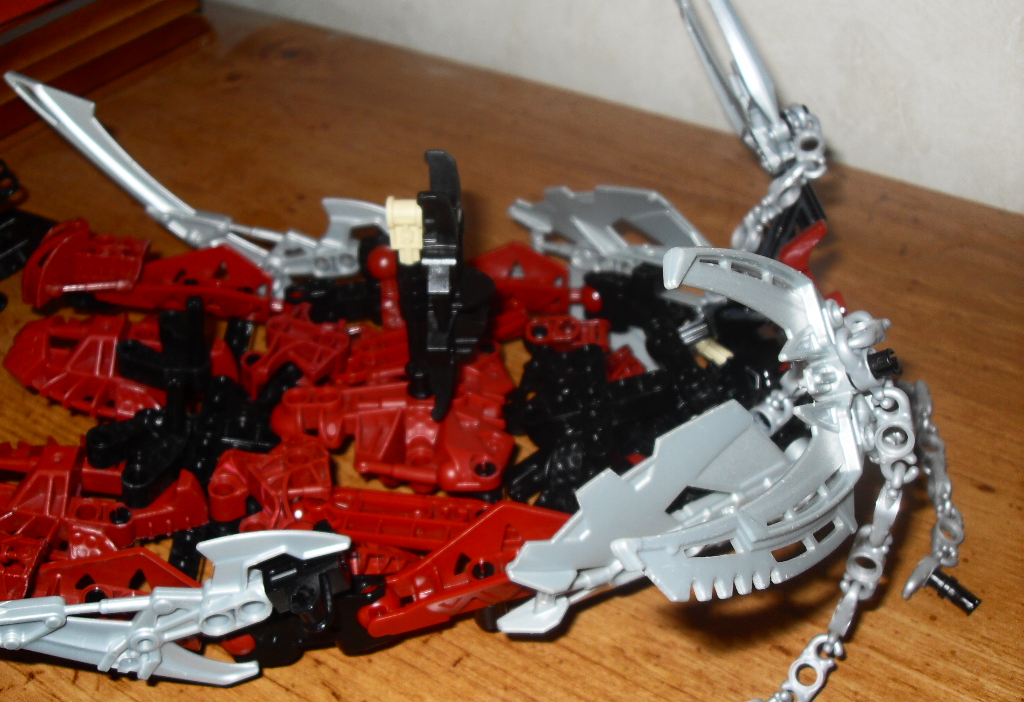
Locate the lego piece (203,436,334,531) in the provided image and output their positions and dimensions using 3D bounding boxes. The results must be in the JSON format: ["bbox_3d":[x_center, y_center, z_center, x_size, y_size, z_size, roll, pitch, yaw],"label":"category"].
[{"bbox_3d":[-0.061,0.033,0.276,0.030,0.013,0.021,-5,40,-2],"label":"lego piece"}]

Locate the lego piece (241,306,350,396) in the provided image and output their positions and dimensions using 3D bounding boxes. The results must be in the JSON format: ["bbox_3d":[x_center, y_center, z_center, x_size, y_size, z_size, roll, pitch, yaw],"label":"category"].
[{"bbox_3d":[-0.062,0.000,0.314,0.030,0.013,0.023,-10,41,-7],"label":"lego piece"}]

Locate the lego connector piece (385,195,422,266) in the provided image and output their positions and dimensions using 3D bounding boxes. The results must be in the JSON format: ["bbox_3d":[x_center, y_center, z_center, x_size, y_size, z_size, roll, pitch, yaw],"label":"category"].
[{"bbox_3d":[-0.024,-0.027,0.247,0.008,0.015,0.008,0,40,0],"label":"lego connector piece"}]

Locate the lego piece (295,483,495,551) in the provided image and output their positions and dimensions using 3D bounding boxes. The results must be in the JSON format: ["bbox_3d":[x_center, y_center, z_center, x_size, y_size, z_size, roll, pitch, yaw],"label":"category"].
[{"bbox_3d":[-0.028,0.040,0.267,0.048,0.010,0.017,1,41,5],"label":"lego piece"}]

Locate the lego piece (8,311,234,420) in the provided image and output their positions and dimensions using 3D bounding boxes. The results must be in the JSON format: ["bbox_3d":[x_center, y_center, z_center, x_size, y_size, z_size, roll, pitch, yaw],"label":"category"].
[{"bbox_3d":[-0.112,0.004,0.317,0.062,0.015,0.031,3,41,7],"label":"lego piece"}]

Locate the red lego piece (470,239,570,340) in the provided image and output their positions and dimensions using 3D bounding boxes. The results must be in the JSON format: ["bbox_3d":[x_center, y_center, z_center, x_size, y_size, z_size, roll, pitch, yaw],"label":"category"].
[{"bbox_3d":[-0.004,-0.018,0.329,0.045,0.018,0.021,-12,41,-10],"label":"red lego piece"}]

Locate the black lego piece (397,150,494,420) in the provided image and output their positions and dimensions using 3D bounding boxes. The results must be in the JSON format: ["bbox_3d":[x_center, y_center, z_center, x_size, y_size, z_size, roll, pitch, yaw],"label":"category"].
[{"bbox_3d":[-0.015,-0.014,0.263,0.020,0.070,0.024,0,40,0],"label":"black lego piece"}]

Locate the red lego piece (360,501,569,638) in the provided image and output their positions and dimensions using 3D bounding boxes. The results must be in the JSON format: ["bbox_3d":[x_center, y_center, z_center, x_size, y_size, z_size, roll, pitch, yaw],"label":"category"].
[{"bbox_3d":[-0.011,0.050,0.254,0.050,0.015,0.021,-15,42,-13],"label":"red lego piece"}]

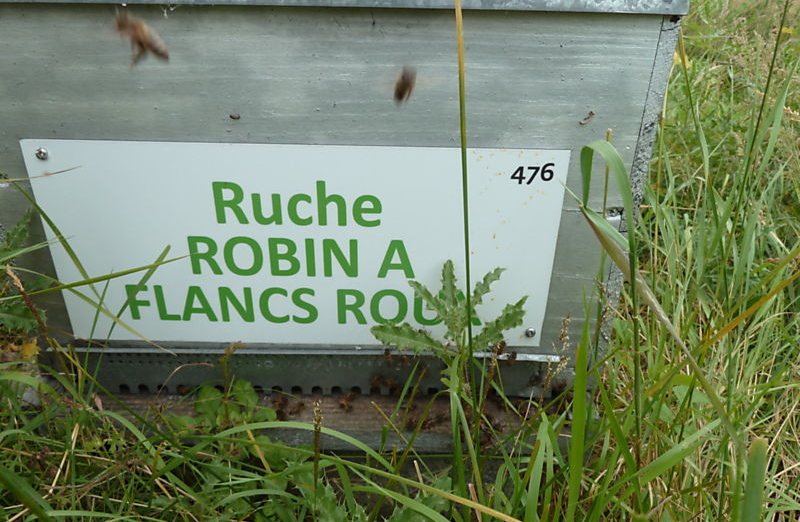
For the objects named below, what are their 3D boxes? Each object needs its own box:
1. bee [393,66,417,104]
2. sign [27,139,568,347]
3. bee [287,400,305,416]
[{"bbox_3d":[0.002,-0.083,0.270,0.007,0.006,0.015,12,67,20],"label":"bee"},{"bbox_3d":[-0.066,-0.006,0.396,0.345,0.149,0.004,1,27,-1],"label":"sign"},{"bbox_3d":[-0.079,0.110,0.435,0.007,0.005,0.013,25,35,39],"label":"bee"}]

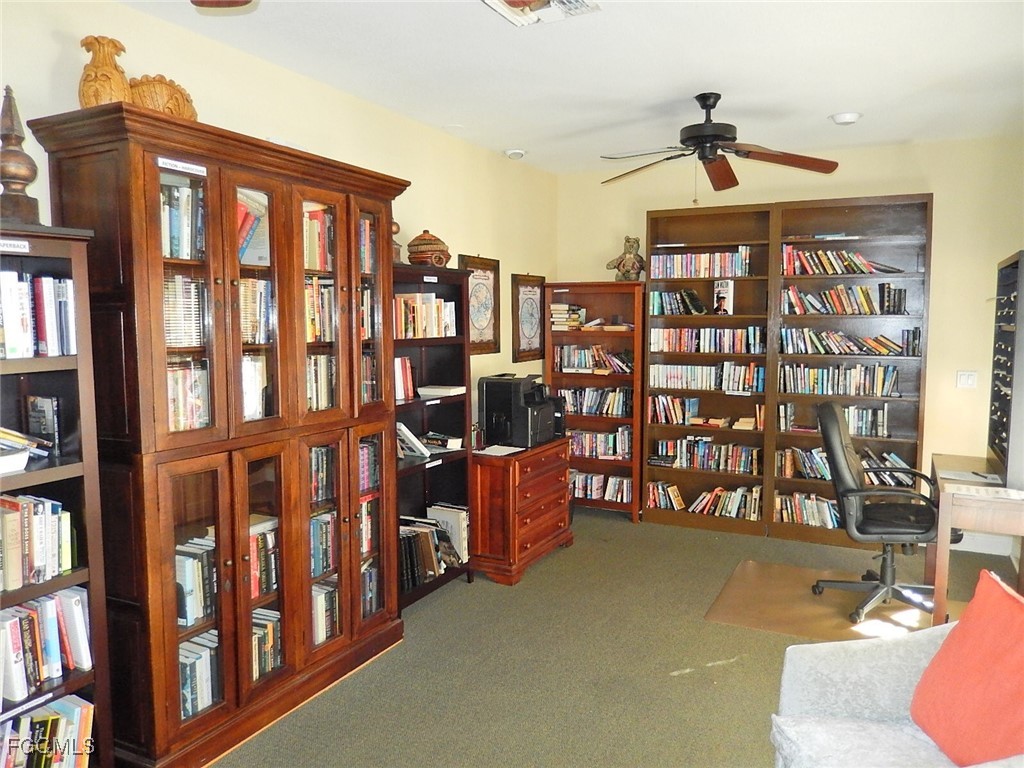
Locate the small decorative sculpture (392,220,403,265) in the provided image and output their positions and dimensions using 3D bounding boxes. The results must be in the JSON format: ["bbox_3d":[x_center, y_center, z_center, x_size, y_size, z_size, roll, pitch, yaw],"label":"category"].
[{"bbox_3d":[-0.597,-0.724,3.746,0.093,0.259,0.093,3,6,27],"label":"small decorative sculpture"}]

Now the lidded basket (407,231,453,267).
[{"bbox_3d":[-0.448,-0.723,4.037,0.242,0.206,0.242,0,5,0],"label":"lidded basket"}]

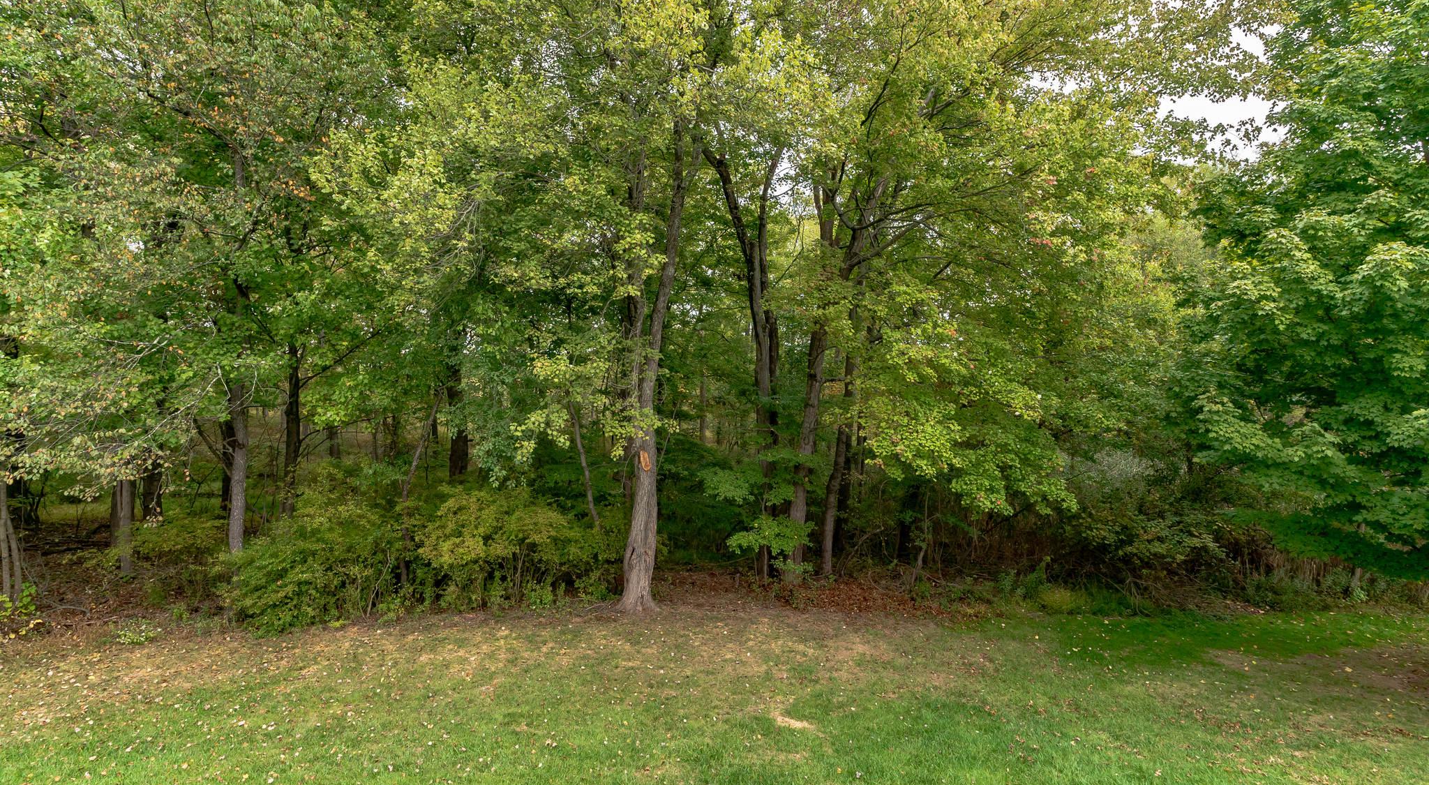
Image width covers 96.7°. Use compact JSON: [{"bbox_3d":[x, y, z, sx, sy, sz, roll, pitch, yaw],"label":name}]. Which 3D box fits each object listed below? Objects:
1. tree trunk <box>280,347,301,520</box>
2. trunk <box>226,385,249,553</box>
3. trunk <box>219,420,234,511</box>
[{"bbox_3d":[-11.996,1.219,18.000,0.601,5.096,0.500,0,0,0],"label":"tree trunk"},{"bbox_3d":[-10.362,1.820,13.800,0.420,4.077,0.400,0,0,0],"label":"trunk"},{"bbox_3d":[-15.351,2.356,20.000,0.492,3.165,0.450,0,0,0],"label":"trunk"}]

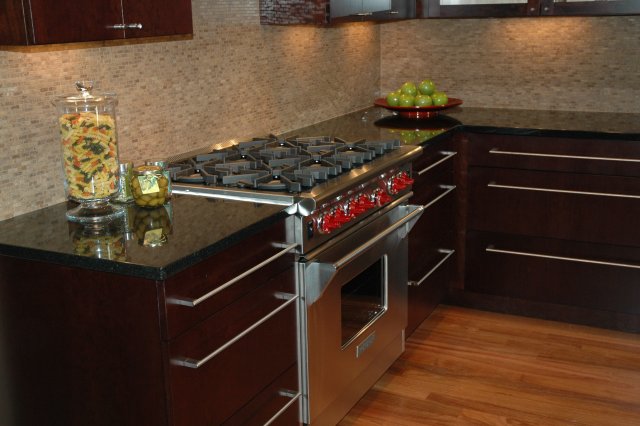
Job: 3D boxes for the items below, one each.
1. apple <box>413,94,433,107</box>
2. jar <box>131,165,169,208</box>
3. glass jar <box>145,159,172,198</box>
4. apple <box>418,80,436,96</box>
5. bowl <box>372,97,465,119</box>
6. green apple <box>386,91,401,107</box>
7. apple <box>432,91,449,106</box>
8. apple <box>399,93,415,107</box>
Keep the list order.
[{"bbox_3d":[0.517,-0.547,4.058,0.081,0.077,0.081,1,15,7],"label":"apple"},{"bbox_3d":[-0.487,-0.073,2.334,0.104,0.108,0.104,-4,15,-12],"label":"jar"},{"bbox_3d":[-0.481,-0.095,2.424,0.080,0.104,0.080,-4,15,-11],"label":"glass jar"},{"bbox_3d":[0.537,-0.626,4.092,0.078,0.074,0.078,1,15,7],"label":"apple"},{"bbox_3d":[0.500,-0.529,4.122,0.445,0.056,0.445,1,15,7],"label":"bowl"},{"bbox_3d":[0.375,-0.569,4.117,0.077,0.073,0.077,0,15,5],"label":"green apple"},{"bbox_3d":[0.603,-0.565,4.090,0.078,0.074,0.078,1,15,8],"label":"apple"},{"bbox_3d":[0.438,-0.555,4.076,0.077,0.073,0.077,0,15,6],"label":"apple"}]

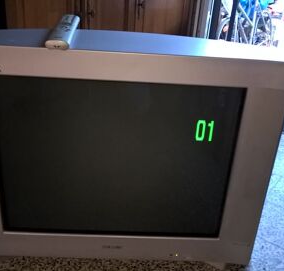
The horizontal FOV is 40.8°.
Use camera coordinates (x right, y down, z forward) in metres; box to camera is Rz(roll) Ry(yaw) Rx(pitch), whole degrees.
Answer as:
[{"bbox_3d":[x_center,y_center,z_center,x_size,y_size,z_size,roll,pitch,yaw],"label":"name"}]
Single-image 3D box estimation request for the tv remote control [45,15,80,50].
[{"bbox_3d":[-0.174,-0.236,0.863,0.047,0.020,0.222,2,29,-4],"label":"tv remote control"}]

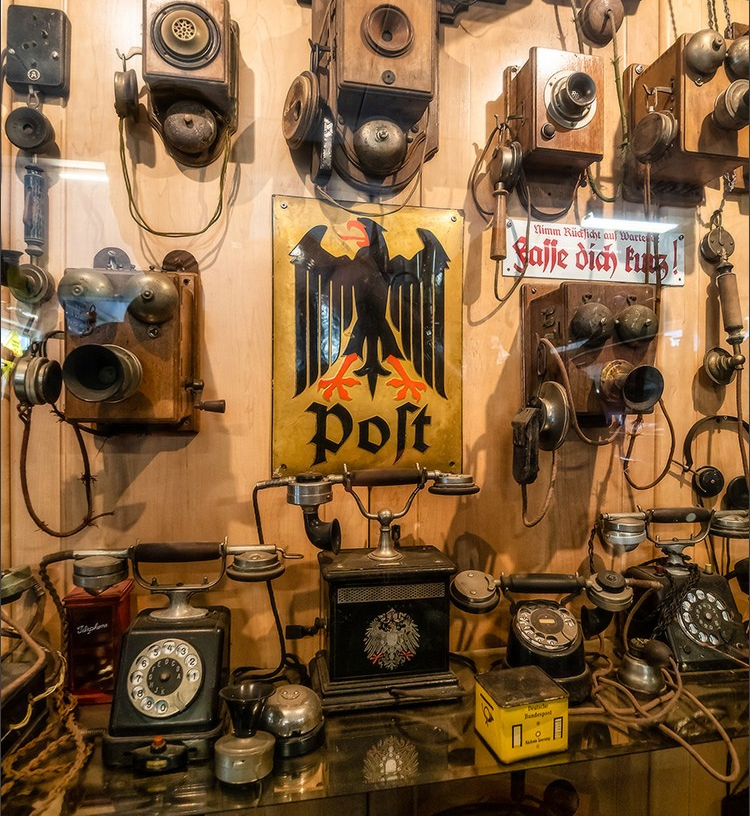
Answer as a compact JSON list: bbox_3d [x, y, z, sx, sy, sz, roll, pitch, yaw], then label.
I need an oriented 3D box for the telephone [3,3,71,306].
[{"bbox_3d":[-0.437,-0.321,0.662,0.071,0.389,0.075,0,0,-11],"label":"telephone"}]

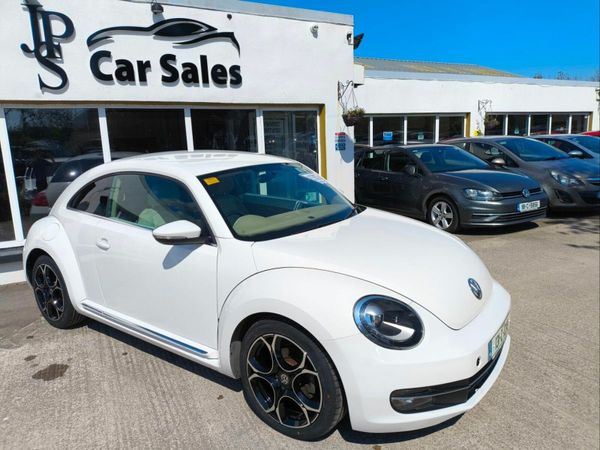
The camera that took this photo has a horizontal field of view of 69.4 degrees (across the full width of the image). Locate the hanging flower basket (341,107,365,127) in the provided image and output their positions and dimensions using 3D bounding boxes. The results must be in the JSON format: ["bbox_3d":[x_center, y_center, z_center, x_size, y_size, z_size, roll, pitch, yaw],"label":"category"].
[{"bbox_3d":[0.815,-1.653,6.600,0.335,0.290,0.335,-2,10,0],"label":"hanging flower basket"}]

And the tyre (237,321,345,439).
[{"bbox_3d":[-0.020,0.785,2.310,0.670,0.665,0.235,6,11,36],"label":"tyre"}]

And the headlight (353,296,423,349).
[{"bbox_3d":[0.434,0.475,2.120,0.310,0.240,0.270,-9,12,-44],"label":"headlight"}]

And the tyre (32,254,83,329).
[{"bbox_3d":[-2.070,0.562,3.791,0.670,0.665,0.235,6,11,35],"label":"tyre"}]

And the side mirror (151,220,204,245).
[{"bbox_3d":[-0.725,0.042,2.551,0.160,0.145,0.230,6,11,35],"label":"side mirror"}]

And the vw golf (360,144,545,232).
[{"bbox_3d":[2.484,-0.842,8.509,1.800,1.470,4.260,-7,11,-27],"label":"vw golf"}]

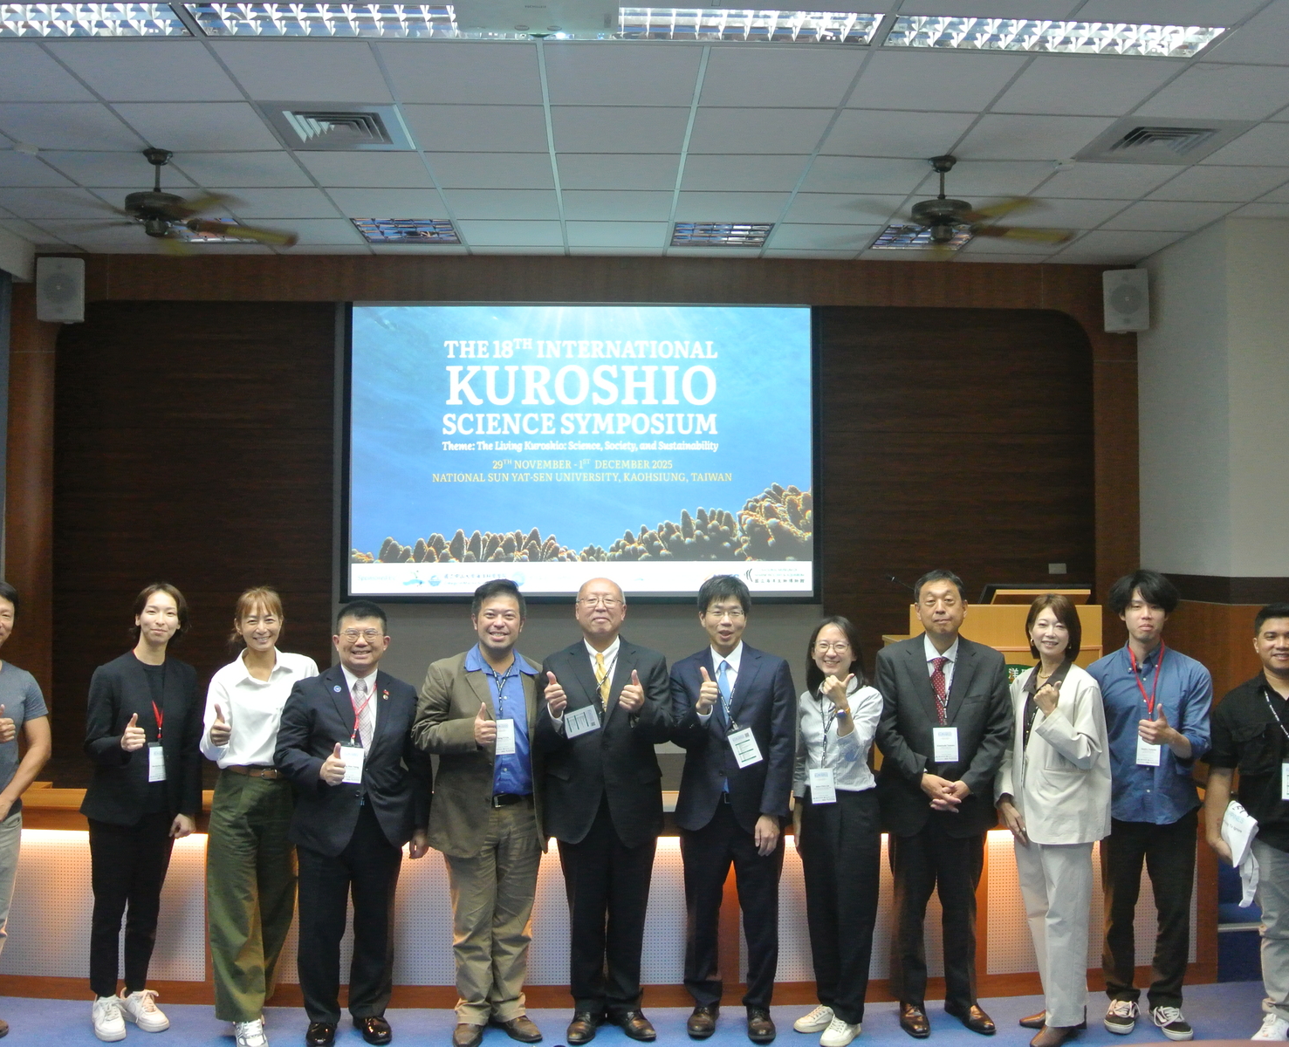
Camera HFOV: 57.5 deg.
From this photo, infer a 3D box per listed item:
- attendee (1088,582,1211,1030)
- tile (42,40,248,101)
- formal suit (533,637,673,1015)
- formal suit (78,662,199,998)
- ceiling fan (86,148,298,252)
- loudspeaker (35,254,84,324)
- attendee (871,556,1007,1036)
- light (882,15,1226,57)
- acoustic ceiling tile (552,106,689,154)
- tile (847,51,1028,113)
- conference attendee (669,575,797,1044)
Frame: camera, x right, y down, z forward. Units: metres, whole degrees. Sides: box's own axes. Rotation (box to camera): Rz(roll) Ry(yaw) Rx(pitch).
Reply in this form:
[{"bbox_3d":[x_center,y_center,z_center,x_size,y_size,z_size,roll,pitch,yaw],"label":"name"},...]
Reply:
[{"bbox_3d":[1.950,1.062,4.549,0.469,1.755,0.420,0,0,10],"label":"attendee"},{"bbox_3d":[-1.863,-1.700,4.418,0.595,0.020,0.595,0,-1,-2],"label":"tile"},{"bbox_3d":[-0.159,1.162,4.495,0.527,1.445,0.400,0,0,-2],"label":"formal suit"},{"bbox_3d":[-1.932,1.157,4.512,0.460,1.319,0.360,0,0,-11],"label":"formal suit"},{"bbox_3d":[-2.220,-1.515,5.360,1.280,0.410,1.280,0,-1,-2],"label":"ceiling fan"},{"bbox_3d":[-3.540,-1.410,7.120,0.270,0.395,0.240,0,4,-21],"label":"loudspeaker"},{"bbox_3d":[1.159,1.054,4.564,0.516,1.766,0.400,0,0,6],"label":"attendee"},{"bbox_3d":[1.433,-1.737,4.134,1.200,0.090,0.310,0,-1,-2],"label":"light"},{"bbox_3d":[-0.102,-1.696,5.053,0.595,0.020,0.595,0,-1,-2],"label":"acoustic ceiling tile"},{"bbox_3d":[1.119,-1.714,4.574,0.600,0.018,0.600,0,-1,-2],"label":"tile"},{"bbox_3d":[0.329,1.064,4.489,0.494,1.737,0.440,0,0,7],"label":"conference attendee"}]

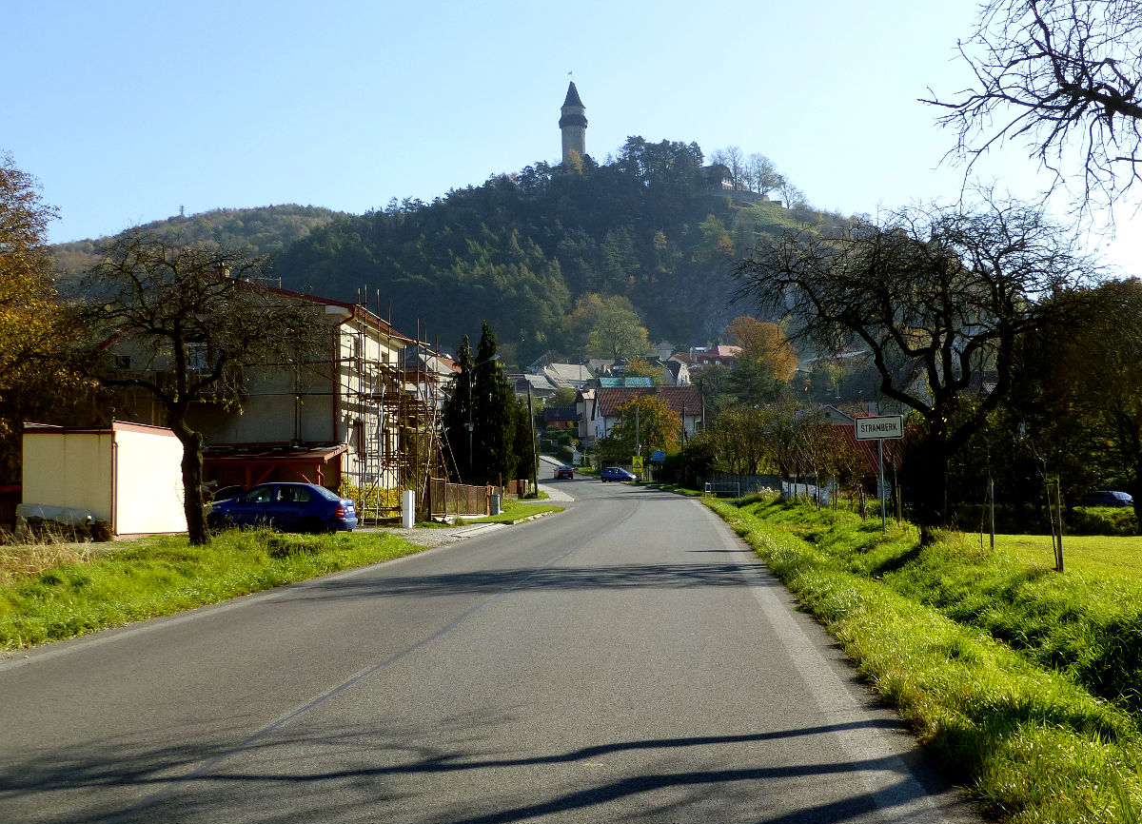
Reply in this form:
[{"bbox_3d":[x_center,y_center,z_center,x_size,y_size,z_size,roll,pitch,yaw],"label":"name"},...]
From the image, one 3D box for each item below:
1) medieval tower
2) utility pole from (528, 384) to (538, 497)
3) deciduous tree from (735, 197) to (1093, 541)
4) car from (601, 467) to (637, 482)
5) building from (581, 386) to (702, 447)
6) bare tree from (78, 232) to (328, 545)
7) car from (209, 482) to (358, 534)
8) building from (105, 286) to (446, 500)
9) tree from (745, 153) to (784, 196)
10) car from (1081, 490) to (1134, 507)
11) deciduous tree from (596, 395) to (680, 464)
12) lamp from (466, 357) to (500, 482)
[{"bbox_3d":[1.026,-123.151,555.000,12.200,39.000,12.200,-1,-4,0],"label":"medieval tower"},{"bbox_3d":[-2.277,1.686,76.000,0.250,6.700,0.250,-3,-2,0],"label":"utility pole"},{"bbox_3d":[6.631,-0.798,24.800,6.900,6.700,6.300,0,-2,0],"label":"deciduous tree"},{"bbox_3d":[4.527,5.902,120.000,3.750,1.460,1.630,-1,-3,16],"label":"car"},{"bbox_3d":[8.541,0.745,155.000,13.500,7.600,10.000,0,-3,-8],"label":"building"},{"bbox_3d":[-8.205,-0.531,28.700,5.500,6.900,5.100,0,-2,0],"label":"bare tree"},{"bbox_3d":[-7.880,2.550,34.200,4.220,1.450,1.650,0,-3,4],"label":"car"},{"bbox_3d":[-10.859,-0.012,46.293,8.600,8.000,9.300,-1,-4,5],"label":"building"},{"bbox_3d":[81.280,-99.652,540.000,16.500,17.600,16.500,-1,-4,0],"label":"tree"},{"bbox_3d":[32.740,5.510,78.000,1.750,1.450,4.200,1,-4,-21],"label":"car"},{"bbox_3d":[7.196,1.990,138.000,8.600,7.500,7.600,0,-2,0],"label":"deciduous tree"},{"bbox_3d":[-4.241,1.015,61.000,1.600,7.400,0.400,-1,-4,0],"label":"lamp"}]

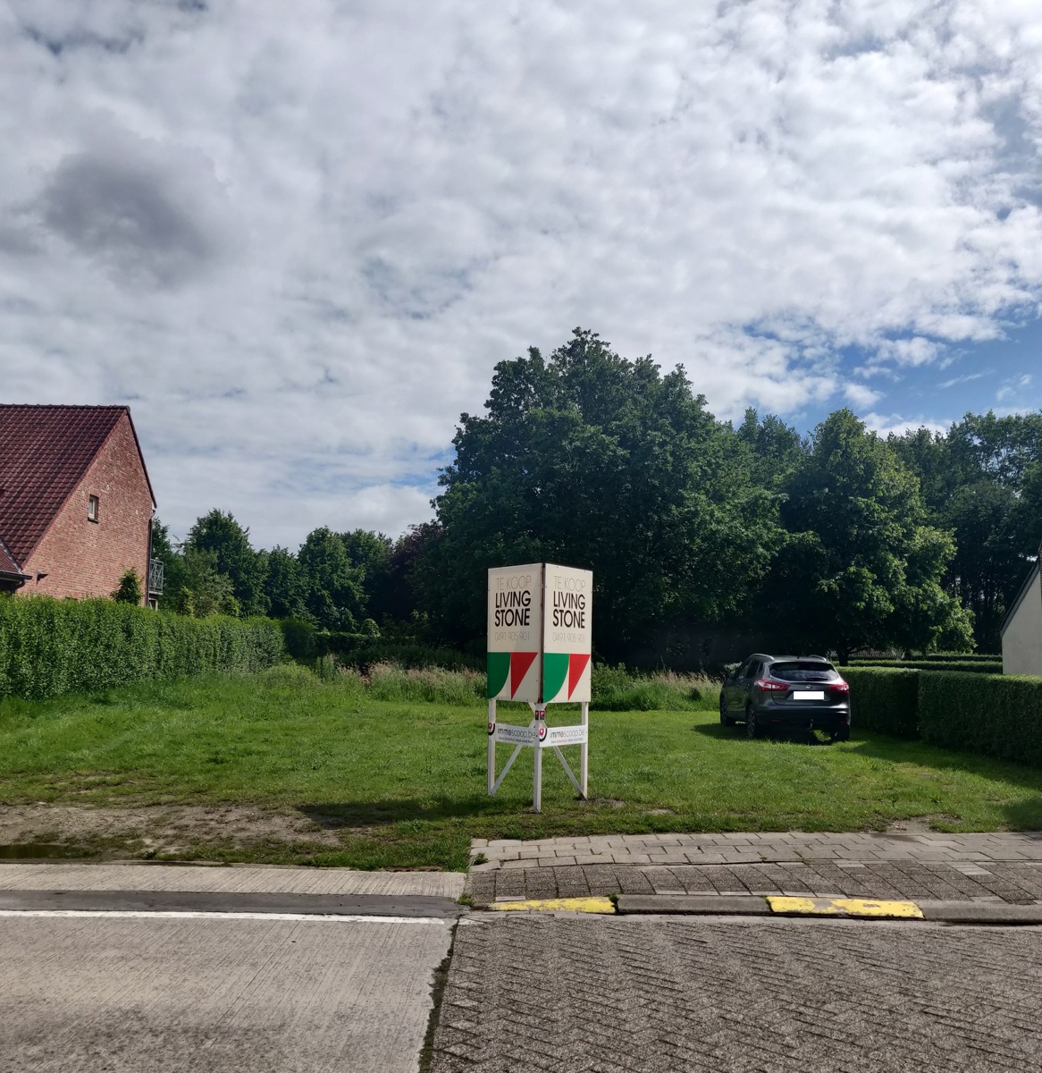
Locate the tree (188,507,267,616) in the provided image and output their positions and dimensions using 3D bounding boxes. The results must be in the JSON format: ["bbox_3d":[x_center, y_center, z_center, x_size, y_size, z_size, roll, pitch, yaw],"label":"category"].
[{"bbox_3d":[-15.742,3.088,54.988,4.198,9.054,4.198,1,-7,0],"label":"tree"}]

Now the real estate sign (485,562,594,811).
[{"bbox_3d":[0.204,1.576,10.963,1.144,2.525,0.732,1,-7,-1],"label":"real estate sign"}]

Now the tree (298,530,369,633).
[{"bbox_3d":[-10.569,3.749,57.938,3.997,8.500,3.997,1,-7,0],"label":"tree"}]

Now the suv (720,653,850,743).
[{"bbox_3d":[5.226,3.170,20.783,1.840,1.600,4.380,0,-7,1],"label":"suv"}]

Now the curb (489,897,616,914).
[{"bbox_3d":[0.209,2.465,6.945,0.845,0.085,0.180,0,-7,5],"label":"curb"}]

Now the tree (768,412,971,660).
[{"bbox_3d":[12.549,0.629,37.181,7.139,10.607,7.139,1,-7,0],"label":"tree"}]

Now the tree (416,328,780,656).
[{"bbox_3d":[2.863,-0.987,38.362,13.173,13.913,13.173,1,-7,0],"label":"tree"}]

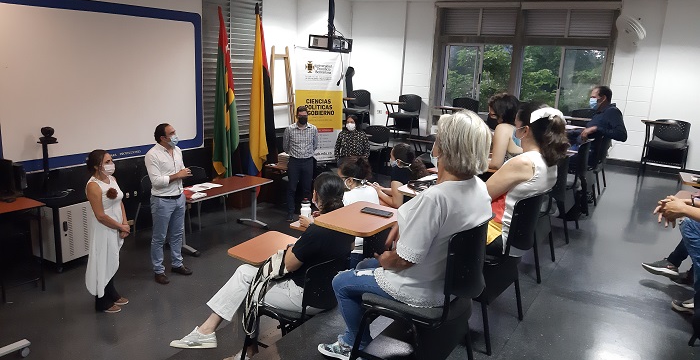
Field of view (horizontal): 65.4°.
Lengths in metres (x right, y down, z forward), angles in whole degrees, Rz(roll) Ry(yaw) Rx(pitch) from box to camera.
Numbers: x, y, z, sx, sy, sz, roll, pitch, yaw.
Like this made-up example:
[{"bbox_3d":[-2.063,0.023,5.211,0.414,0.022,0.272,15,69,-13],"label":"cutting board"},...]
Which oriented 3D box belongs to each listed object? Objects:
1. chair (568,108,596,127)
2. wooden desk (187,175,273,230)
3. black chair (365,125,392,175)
[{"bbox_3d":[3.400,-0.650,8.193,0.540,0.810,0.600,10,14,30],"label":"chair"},{"bbox_3d":[-1.829,0.455,7.670,0.590,0.710,1.660,10,14,30],"label":"wooden desk"},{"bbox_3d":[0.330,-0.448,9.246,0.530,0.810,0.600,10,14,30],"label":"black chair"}]

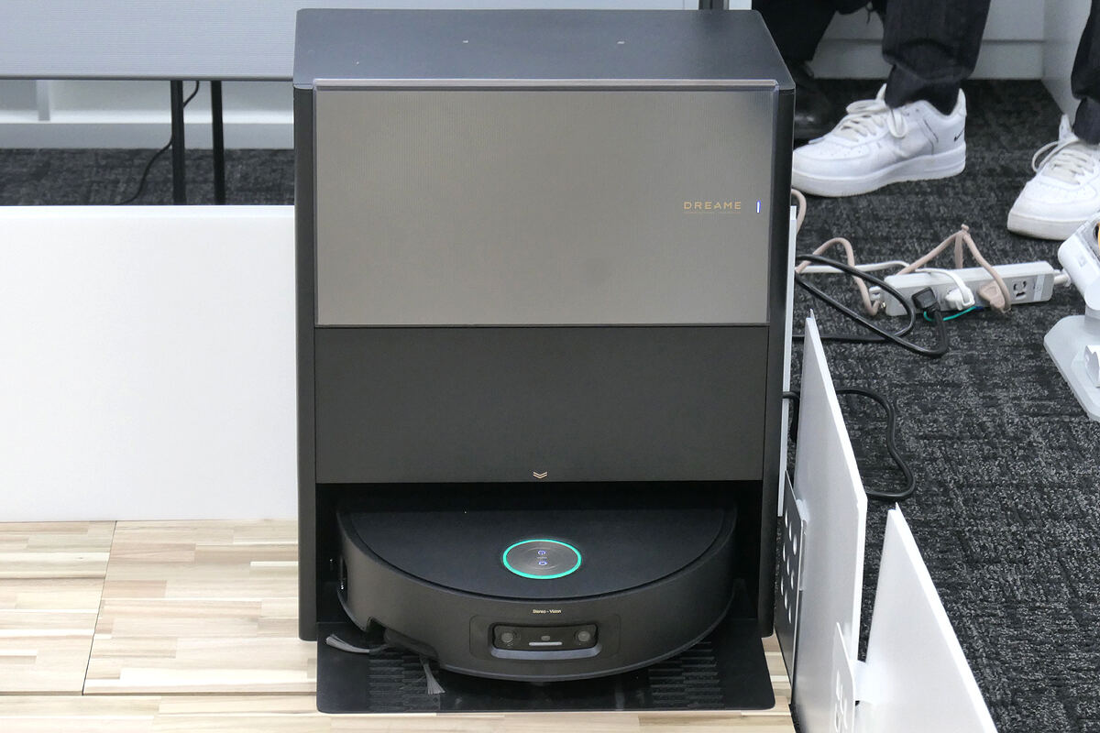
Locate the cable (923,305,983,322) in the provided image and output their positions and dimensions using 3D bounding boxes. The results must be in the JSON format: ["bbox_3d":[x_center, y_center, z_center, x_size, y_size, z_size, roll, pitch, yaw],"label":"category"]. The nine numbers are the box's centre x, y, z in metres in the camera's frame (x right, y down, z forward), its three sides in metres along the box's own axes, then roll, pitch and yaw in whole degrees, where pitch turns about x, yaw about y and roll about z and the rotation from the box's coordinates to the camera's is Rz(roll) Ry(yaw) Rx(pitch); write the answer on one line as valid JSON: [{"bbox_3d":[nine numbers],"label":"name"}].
[{"bbox_3d":[0.479,-0.068,3.420,0.068,0.014,0.035,-5,22,-16],"label":"cable"}]

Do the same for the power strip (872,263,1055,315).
[{"bbox_3d":[0.491,-0.094,3.461,0.236,0.036,0.043,-5,22,-16],"label":"power strip"}]

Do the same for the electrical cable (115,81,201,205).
[{"bbox_3d":[-0.518,-0.303,3.782,0.115,0.165,0.090,0,21,-3],"label":"electrical cable"}]

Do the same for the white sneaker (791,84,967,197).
[{"bbox_3d":[0.443,-0.320,3.915,0.293,0.130,0.107,-10,24,-27],"label":"white sneaker"}]

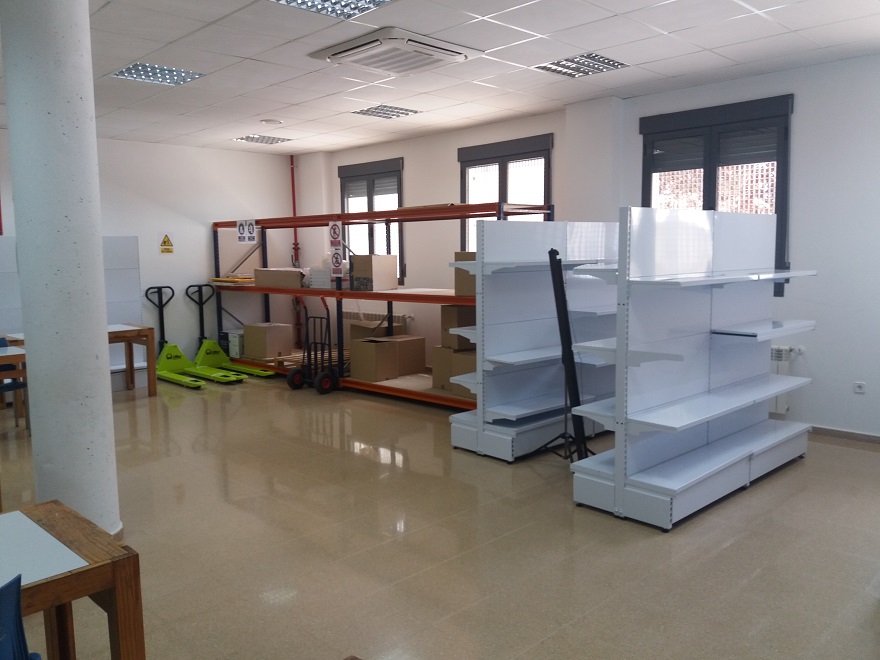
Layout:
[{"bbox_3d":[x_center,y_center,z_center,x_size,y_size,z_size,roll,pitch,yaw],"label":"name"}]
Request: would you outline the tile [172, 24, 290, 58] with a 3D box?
[{"bbox_3d":[-1.430,-1.966,4.839,0.600,0.020,0.600,-7,9,-44],"label":"tile"}]

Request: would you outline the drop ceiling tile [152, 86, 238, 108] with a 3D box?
[{"bbox_3d":[-2.272,-2.144,6.529,0.600,0.020,0.600,-7,9,-44],"label":"drop ceiling tile"}]

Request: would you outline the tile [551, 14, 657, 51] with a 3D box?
[{"bbox_3d":[1.116,-2.008,4.822,0.600,0.025,0.600,-7,9,-44],"label":"tile"}]

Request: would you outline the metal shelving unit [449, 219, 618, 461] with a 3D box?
[{"bbox_3d":[1.048,-0.014,6.075,2.030,1.800,0.690,-7,9,-42],"label":"metal shelving unit"}]

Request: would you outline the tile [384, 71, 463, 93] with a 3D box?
[{"bbox_3d":[-0.146,-2.130,6.098,0.600,0.020,0.600,-7,9,-44],"label":"tile"}]

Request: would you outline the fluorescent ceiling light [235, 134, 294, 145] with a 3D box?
[{"bbox_3d":[-2.249,-2.449,9.063,0.600,0.060,0.600,-7,9,-44],"label":"fluorescent ceiling light"}]

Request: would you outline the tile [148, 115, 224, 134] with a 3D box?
[{"bbox_3d":[-2.680,-2.284,7.808,0.600,0.025,0.600,-7,9,-44],"label":"tile"}]

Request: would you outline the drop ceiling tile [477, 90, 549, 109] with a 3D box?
[{"bbox_3d":[0.706,-2.239,6.917,0.600,0.025,0.600,-7,9,-44],"label":"drop ceiling tile"}]

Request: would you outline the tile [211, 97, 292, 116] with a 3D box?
[{"bbox_3d":[-1.838,-2.201,6.957,0.600,0.025,0.600,-7,9,-44],"label":"tile"}]

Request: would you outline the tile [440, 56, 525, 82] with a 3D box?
[{"bbox_3d":[0.270,-2.091,5.673,0.600,0.020,0.600,-7,9,-44],"label":"tile"}]

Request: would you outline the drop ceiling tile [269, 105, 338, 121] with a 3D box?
[{"bbox_3d":[-1.410,-2.257,7.374,0.600,0.025,0.600,-7,9,-44],"label":"drop ceiling tile"}]

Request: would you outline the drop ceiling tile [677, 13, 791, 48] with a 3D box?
[{"bbox_3d":[1.964,-2.018,4.798,0.600,0.025,0.600,-7,9,-44],"label":"drop ceiling tile"}]

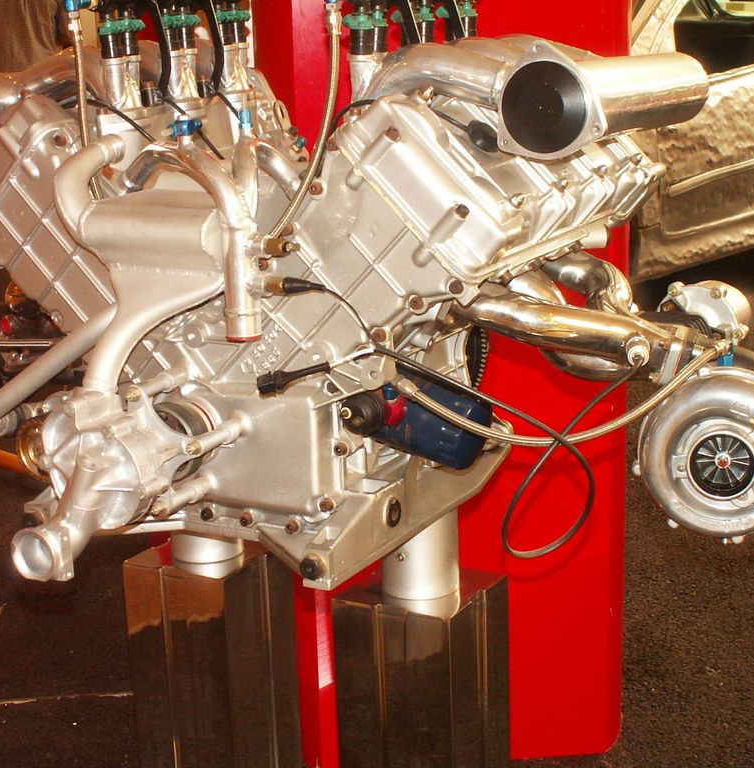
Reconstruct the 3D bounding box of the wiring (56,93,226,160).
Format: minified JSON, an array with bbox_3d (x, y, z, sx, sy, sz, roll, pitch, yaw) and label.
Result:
[{"bbox_3d":[-0.272,-0.298,1.852,0.190,0.075,0.070,6,16,30],"label":"wiring"}]

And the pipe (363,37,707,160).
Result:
[{"bbox_3d":[0.167,-0.307,1.679,0.295,0.118,0.360,6,16,30],"label":"pipe"}]

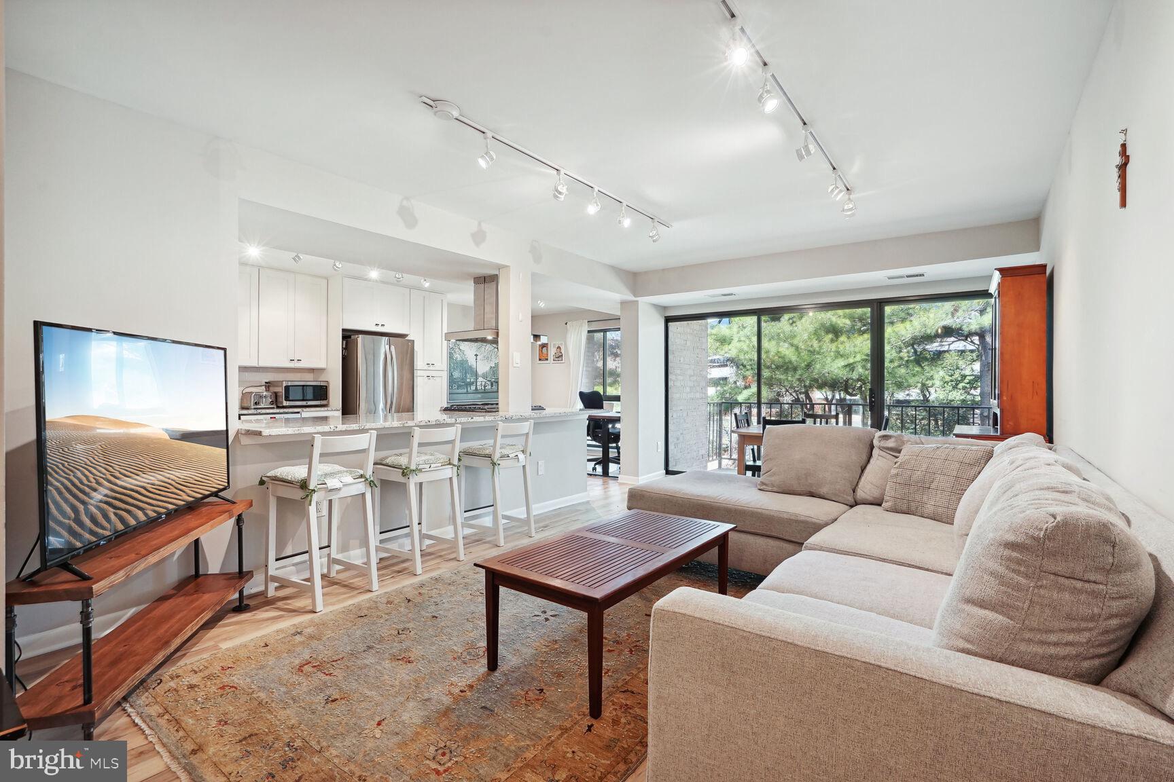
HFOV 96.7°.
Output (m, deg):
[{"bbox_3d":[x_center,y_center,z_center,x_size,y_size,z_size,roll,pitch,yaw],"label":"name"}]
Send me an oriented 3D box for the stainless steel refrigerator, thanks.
[{"bbox_3d":[-2.729,0.214,6.584,0.790,1.740,0.760,0,0,38],"label":"stainless steel refrigerator"}]

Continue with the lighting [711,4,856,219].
[{"bbox_3d":[1.032,-1.229,2.520,0.130,0.182,2.430,1,1,37],"label":"lighting"}]

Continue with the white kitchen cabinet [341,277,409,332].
[{"bbox_3d":[-2.844,-1.047,6.701,0.600,0.620,0.910,0,0,38],"label":"white kitchen cabinet"}]

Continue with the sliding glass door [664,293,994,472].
[{"bbox_3d":[2.528,0.088,5.708,3.620,2.030,0.110,0,0,35],"label":"sliding glass door"}]

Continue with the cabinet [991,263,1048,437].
[{"bbox_3d":[3.259,-0.275,3.963,0.285,1.130,1.060,0,0,37],"label":"cabinet"}]

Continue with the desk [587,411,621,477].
[{"bbox_3d":[0.577,0.710,6.984,0.620,0.765,1.250,0,0,38],"label":"desk"}]

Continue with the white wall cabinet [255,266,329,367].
[{"bbox_3d":[-3.472,-0.815,6.081,0.330,1.080,0.750,0,0,38],"label":"white wall cabinet"}]

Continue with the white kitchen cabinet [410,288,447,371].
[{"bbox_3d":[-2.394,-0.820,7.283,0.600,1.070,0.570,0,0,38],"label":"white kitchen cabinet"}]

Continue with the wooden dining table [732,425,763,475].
[{"bbox_3d":[2.006,0.732,4.673,1.140,0.750,0.780,1,1,37],"label":"wooden dining table"}]

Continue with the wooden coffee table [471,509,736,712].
[{"bbox_3d":[0.158,0.899,2.342,0.595,0.434,1.175,0,0,36],"label":"wooden coffee table"}]

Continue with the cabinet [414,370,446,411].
[{"bbox_3d":[-2.369,0.396,7.223,0.600,1.356,0.600,1,1,37],"label":"cabinet"}]

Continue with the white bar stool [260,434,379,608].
[{"bbox_3d":[-1.452,0.666,2.852,0.450,0.907,0.400,0,1,30],"label":"white bar stool"}]

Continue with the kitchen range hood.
[{"bbox_3d":[-0.833,-0.751,4.849,0.600,0.596,0.760,1,1,37],"label":"kitchen range hood"}]

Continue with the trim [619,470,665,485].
[{"bbox_3d":[0.701,1.050,6.446,0.250,0.087,0.720,0,0,38],"label":"trim"}]

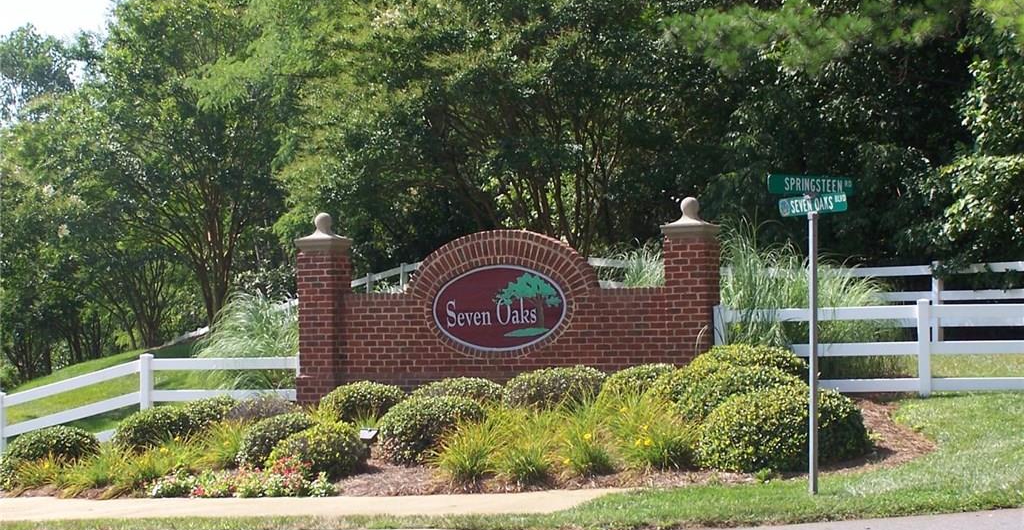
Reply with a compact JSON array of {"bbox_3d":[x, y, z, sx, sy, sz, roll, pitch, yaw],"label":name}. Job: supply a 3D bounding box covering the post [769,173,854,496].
[{"bbox_3d":[2.515,0.583,18.600,0.900,2.700,0.770,0,-2,-43],"label":"post"}]

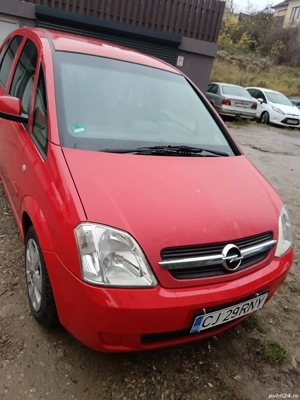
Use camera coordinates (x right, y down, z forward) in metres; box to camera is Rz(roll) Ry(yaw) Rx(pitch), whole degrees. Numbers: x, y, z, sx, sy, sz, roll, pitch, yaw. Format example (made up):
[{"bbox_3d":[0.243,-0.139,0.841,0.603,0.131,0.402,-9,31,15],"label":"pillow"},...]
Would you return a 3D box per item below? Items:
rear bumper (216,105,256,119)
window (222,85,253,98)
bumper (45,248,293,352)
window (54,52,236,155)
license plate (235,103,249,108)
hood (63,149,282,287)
[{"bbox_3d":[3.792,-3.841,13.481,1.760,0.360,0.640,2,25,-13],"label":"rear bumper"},{"bbox_3d":[3.770,-4.755,13.709,1.350,0.100,0.770,2,50,-13],"label":"window"},{"bbox_3d":[0.283,0.497,1.829,1.660,0.430,0.600,-3,24,-31],"label":"bumper"},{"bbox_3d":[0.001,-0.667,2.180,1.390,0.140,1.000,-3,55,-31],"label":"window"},{"bbox_3d":[3.881,-3.949,13.129,0.520,0.120,0.030,2,25,-13],"label":"license plate"},{"bbox_3d":[0.272,0.040,1.802,1.420,0.490,0.800,-3,24,-31],"label":"hood"}]

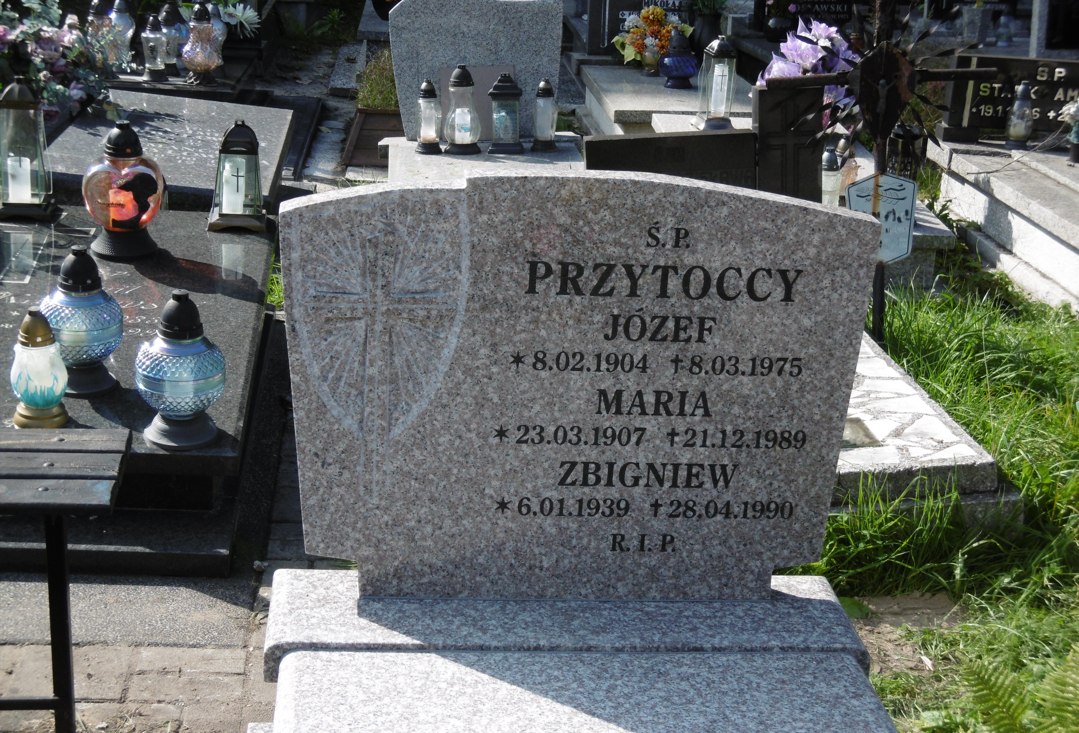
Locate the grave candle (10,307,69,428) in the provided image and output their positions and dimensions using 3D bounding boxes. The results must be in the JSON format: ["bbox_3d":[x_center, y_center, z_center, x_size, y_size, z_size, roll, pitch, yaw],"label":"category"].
[{"bbox_3d":[-0.937,-0.003,3.436,0.107,0.215,0.107,0,18,-5],"label":"grave candle"}]

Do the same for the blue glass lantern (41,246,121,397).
[{"bbox_3d":[-0.988,-0.106,3.970,0.173,0.308,0.173,0,18,-5],"label":"blue glass lantern"}]

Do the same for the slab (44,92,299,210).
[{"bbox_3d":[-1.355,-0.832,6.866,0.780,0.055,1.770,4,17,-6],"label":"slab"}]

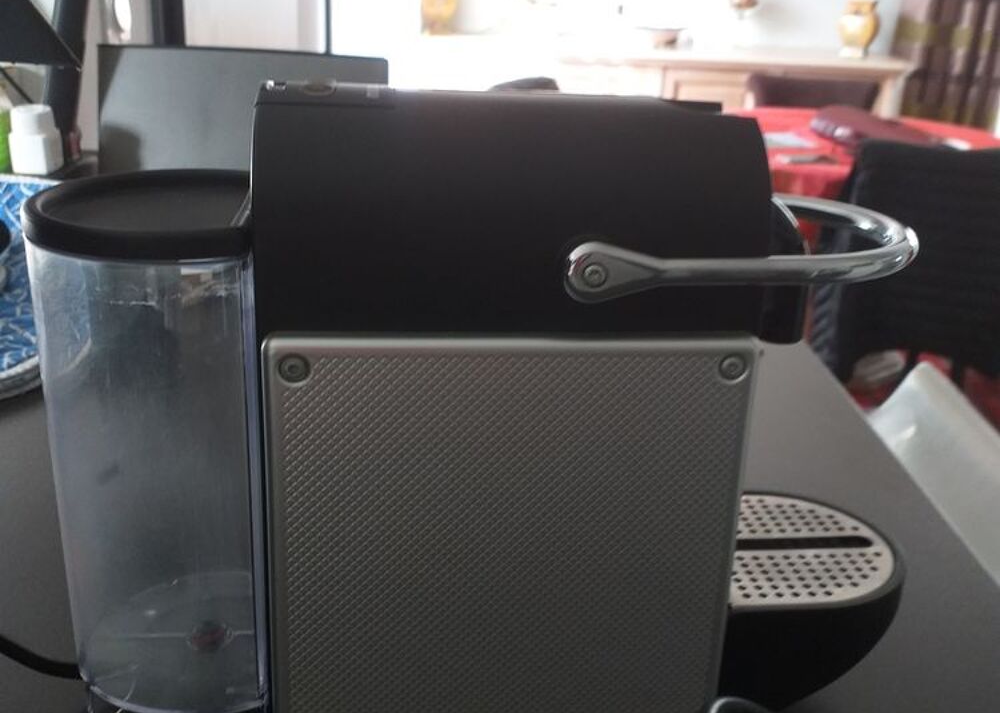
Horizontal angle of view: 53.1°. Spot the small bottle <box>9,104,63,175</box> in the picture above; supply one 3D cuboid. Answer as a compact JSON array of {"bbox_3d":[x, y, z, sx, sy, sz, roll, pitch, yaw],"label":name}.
[{"bbox_3d":[-0.468,-0.219,1.008,0.037,0.063,0.037,2,17,0],"label":"small bottle"}]

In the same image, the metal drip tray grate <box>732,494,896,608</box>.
[{"bbox_3d":[0.116,0.080,0.412,0.088,0.008,0.092,0,17,-7],"label":"metal drip tray grate"}]

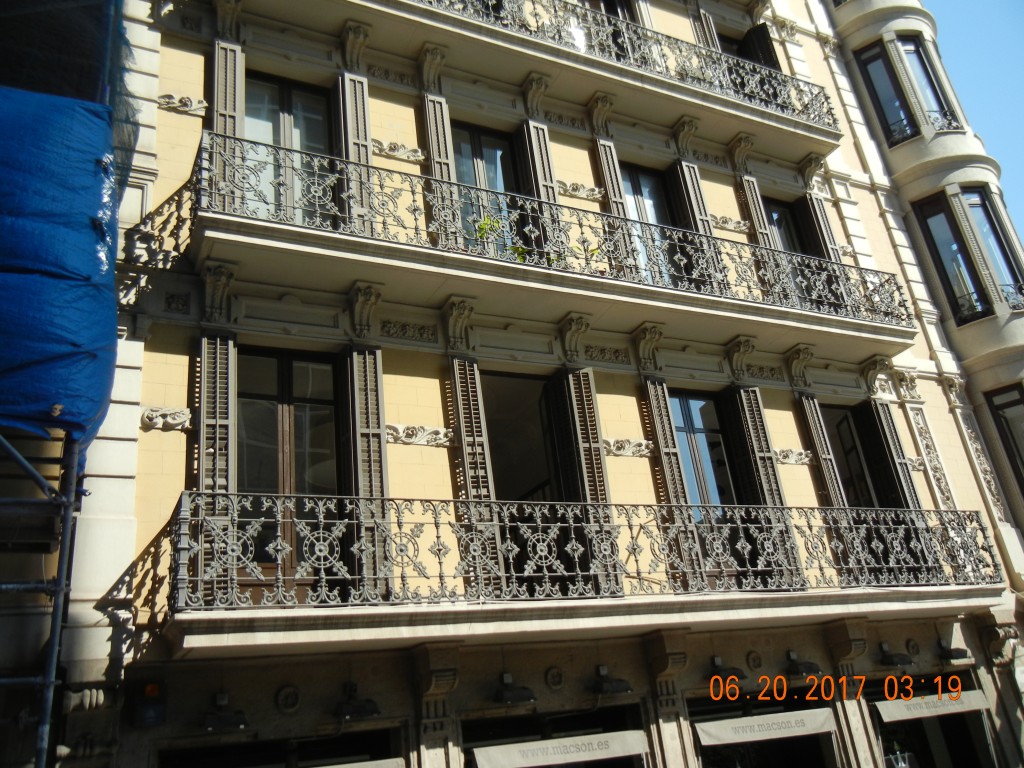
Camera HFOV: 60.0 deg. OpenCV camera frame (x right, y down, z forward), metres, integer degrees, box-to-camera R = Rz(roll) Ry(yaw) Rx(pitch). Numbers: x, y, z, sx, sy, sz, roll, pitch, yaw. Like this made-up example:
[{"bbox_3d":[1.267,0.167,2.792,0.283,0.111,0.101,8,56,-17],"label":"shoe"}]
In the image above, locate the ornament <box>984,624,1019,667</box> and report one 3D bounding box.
[{"bbox_3d":[7.030,3.725,12.651,0.440,0.460,0.360,5,-28,-28],"label":"ornament"}]

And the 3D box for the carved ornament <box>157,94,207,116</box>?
[{"bbox_3d":[-3.885,-3.297,10.516,0.573,0.230,0.100,5,-27,-27],"label":"carved ornament"}]

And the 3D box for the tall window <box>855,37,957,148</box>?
[{"bbox_3d":[7.807,-5.788,17.495,1.390,2.600,0.360,-11,-24,7],"label":"tall window"}]

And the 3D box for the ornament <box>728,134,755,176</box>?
[{"bbox_3d":[3.915,-3.837,14.834,0.331,0.593,0.300,6,-27,-27],"label":"ornament"}]

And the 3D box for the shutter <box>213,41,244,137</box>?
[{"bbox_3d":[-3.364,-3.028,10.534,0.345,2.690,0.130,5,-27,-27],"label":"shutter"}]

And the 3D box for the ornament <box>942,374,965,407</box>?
[{"bbox_3d":[7.565,0.116,15.067,0.370,0.530,0.180,5,-27,-27],"label":"ornament"}]

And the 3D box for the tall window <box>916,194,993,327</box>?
[{"bbox_3d":[7.959,-2.285,16.072,0.610,2.660,0.120,-18,-26,19],"label":"tall window"}]

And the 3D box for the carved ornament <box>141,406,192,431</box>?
[{"bbox_3d":[-3.349,0.324,8.652,0.500,0.250,0.120,5,-28,-28],"label":"carved ornament"}]

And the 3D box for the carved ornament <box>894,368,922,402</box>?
[{"bbox_3d":[6.342,0.024,14.148,0.420,0.490,0.190,5,-27,-27],"label":"carved ornament"}]

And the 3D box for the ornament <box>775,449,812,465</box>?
[{"bbox_3d":[3.976,1.017,12.536,0.860,0.240,0.110,5,-28,-28],"label":"ornament"}]

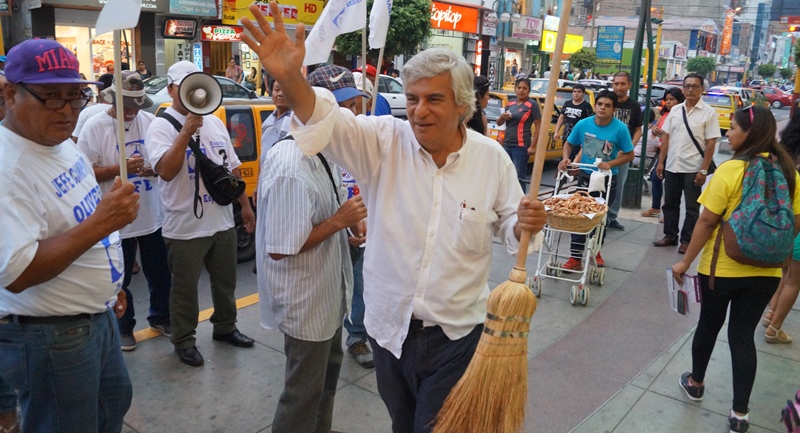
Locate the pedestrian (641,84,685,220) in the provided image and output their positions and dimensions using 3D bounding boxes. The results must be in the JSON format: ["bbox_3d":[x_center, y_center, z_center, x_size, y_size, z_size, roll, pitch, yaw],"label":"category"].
[{"bbox_3d":[3.173,-0.742,7.136,0.420,1.560,0.500,-8,16,-36],"label":"pedestrian"}]

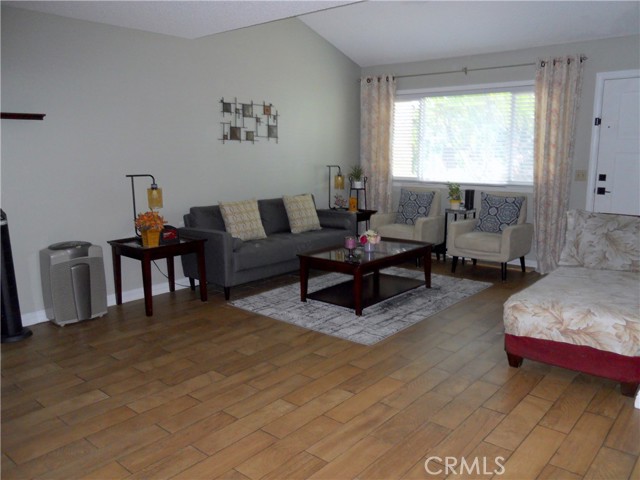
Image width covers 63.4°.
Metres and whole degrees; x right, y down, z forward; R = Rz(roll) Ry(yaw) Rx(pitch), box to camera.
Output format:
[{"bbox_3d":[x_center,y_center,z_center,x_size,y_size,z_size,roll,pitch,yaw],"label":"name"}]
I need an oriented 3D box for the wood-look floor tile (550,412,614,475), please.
[{"bbox_3d":[1.265,0.965,2.477,0.149,0.010,0.610,8,13,40],"label":"wood-look floor tile"}]

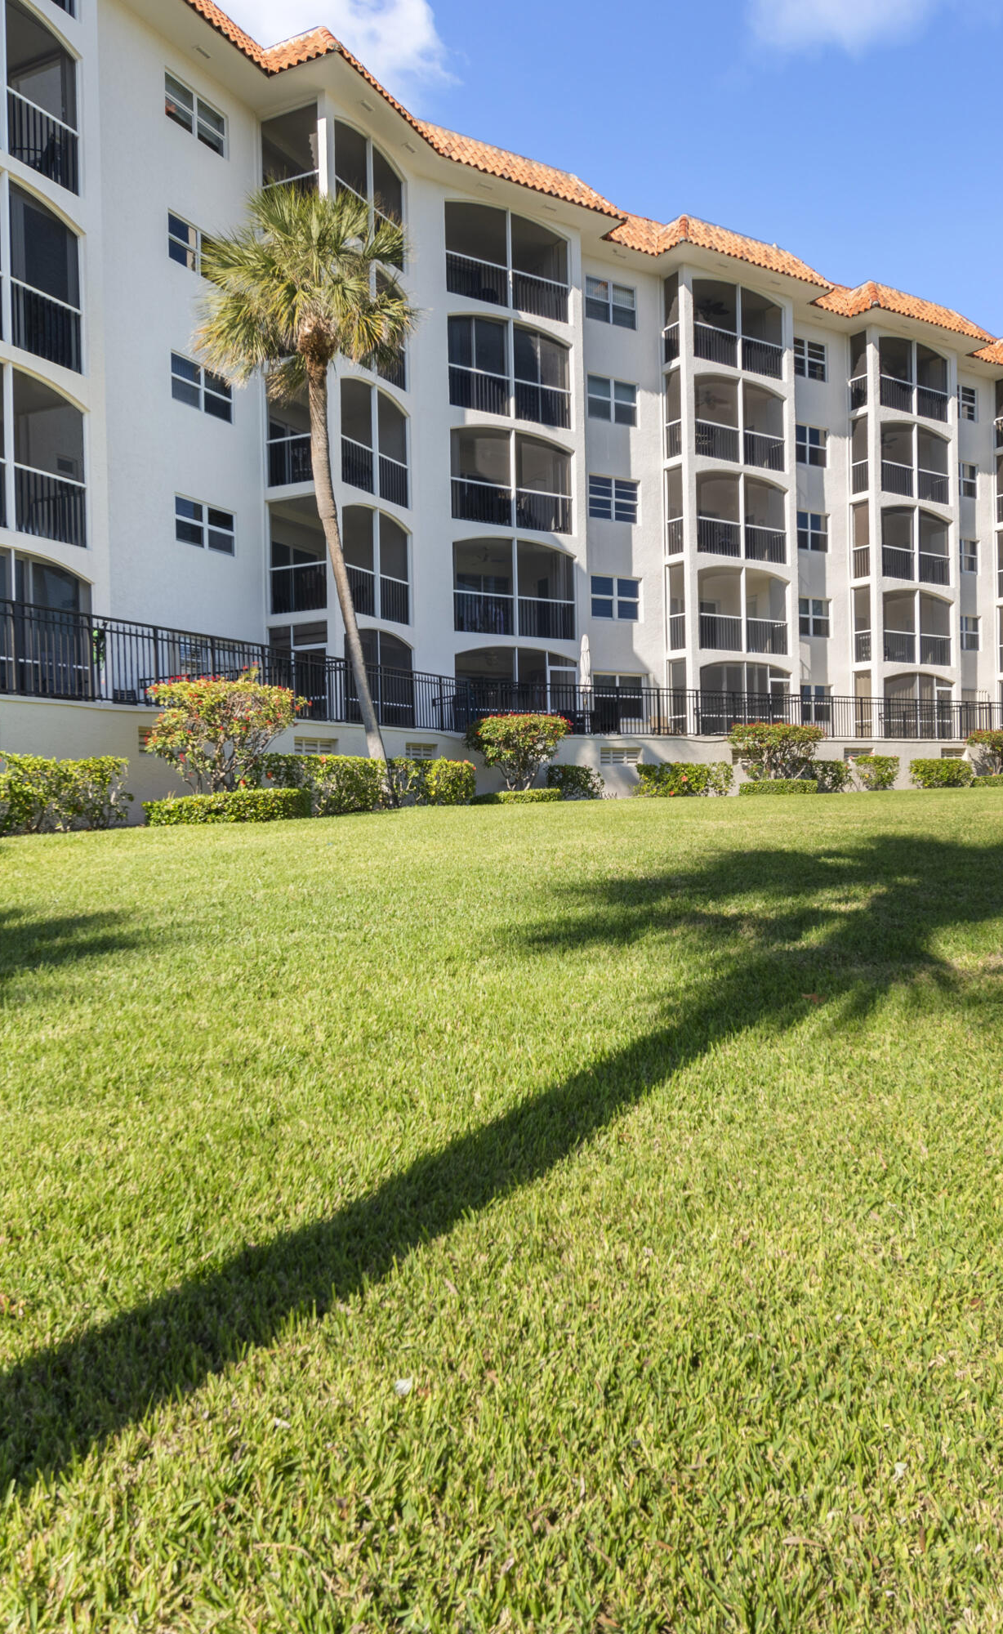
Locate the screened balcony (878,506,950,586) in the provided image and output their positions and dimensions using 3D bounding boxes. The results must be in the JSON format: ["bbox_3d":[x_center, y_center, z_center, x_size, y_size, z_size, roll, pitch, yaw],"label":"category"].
[{"bbox_3d":[13.333,-8.948,33.985,3.399,2.448,1.500,-2,1,-31],"label":"screened balcony"}]

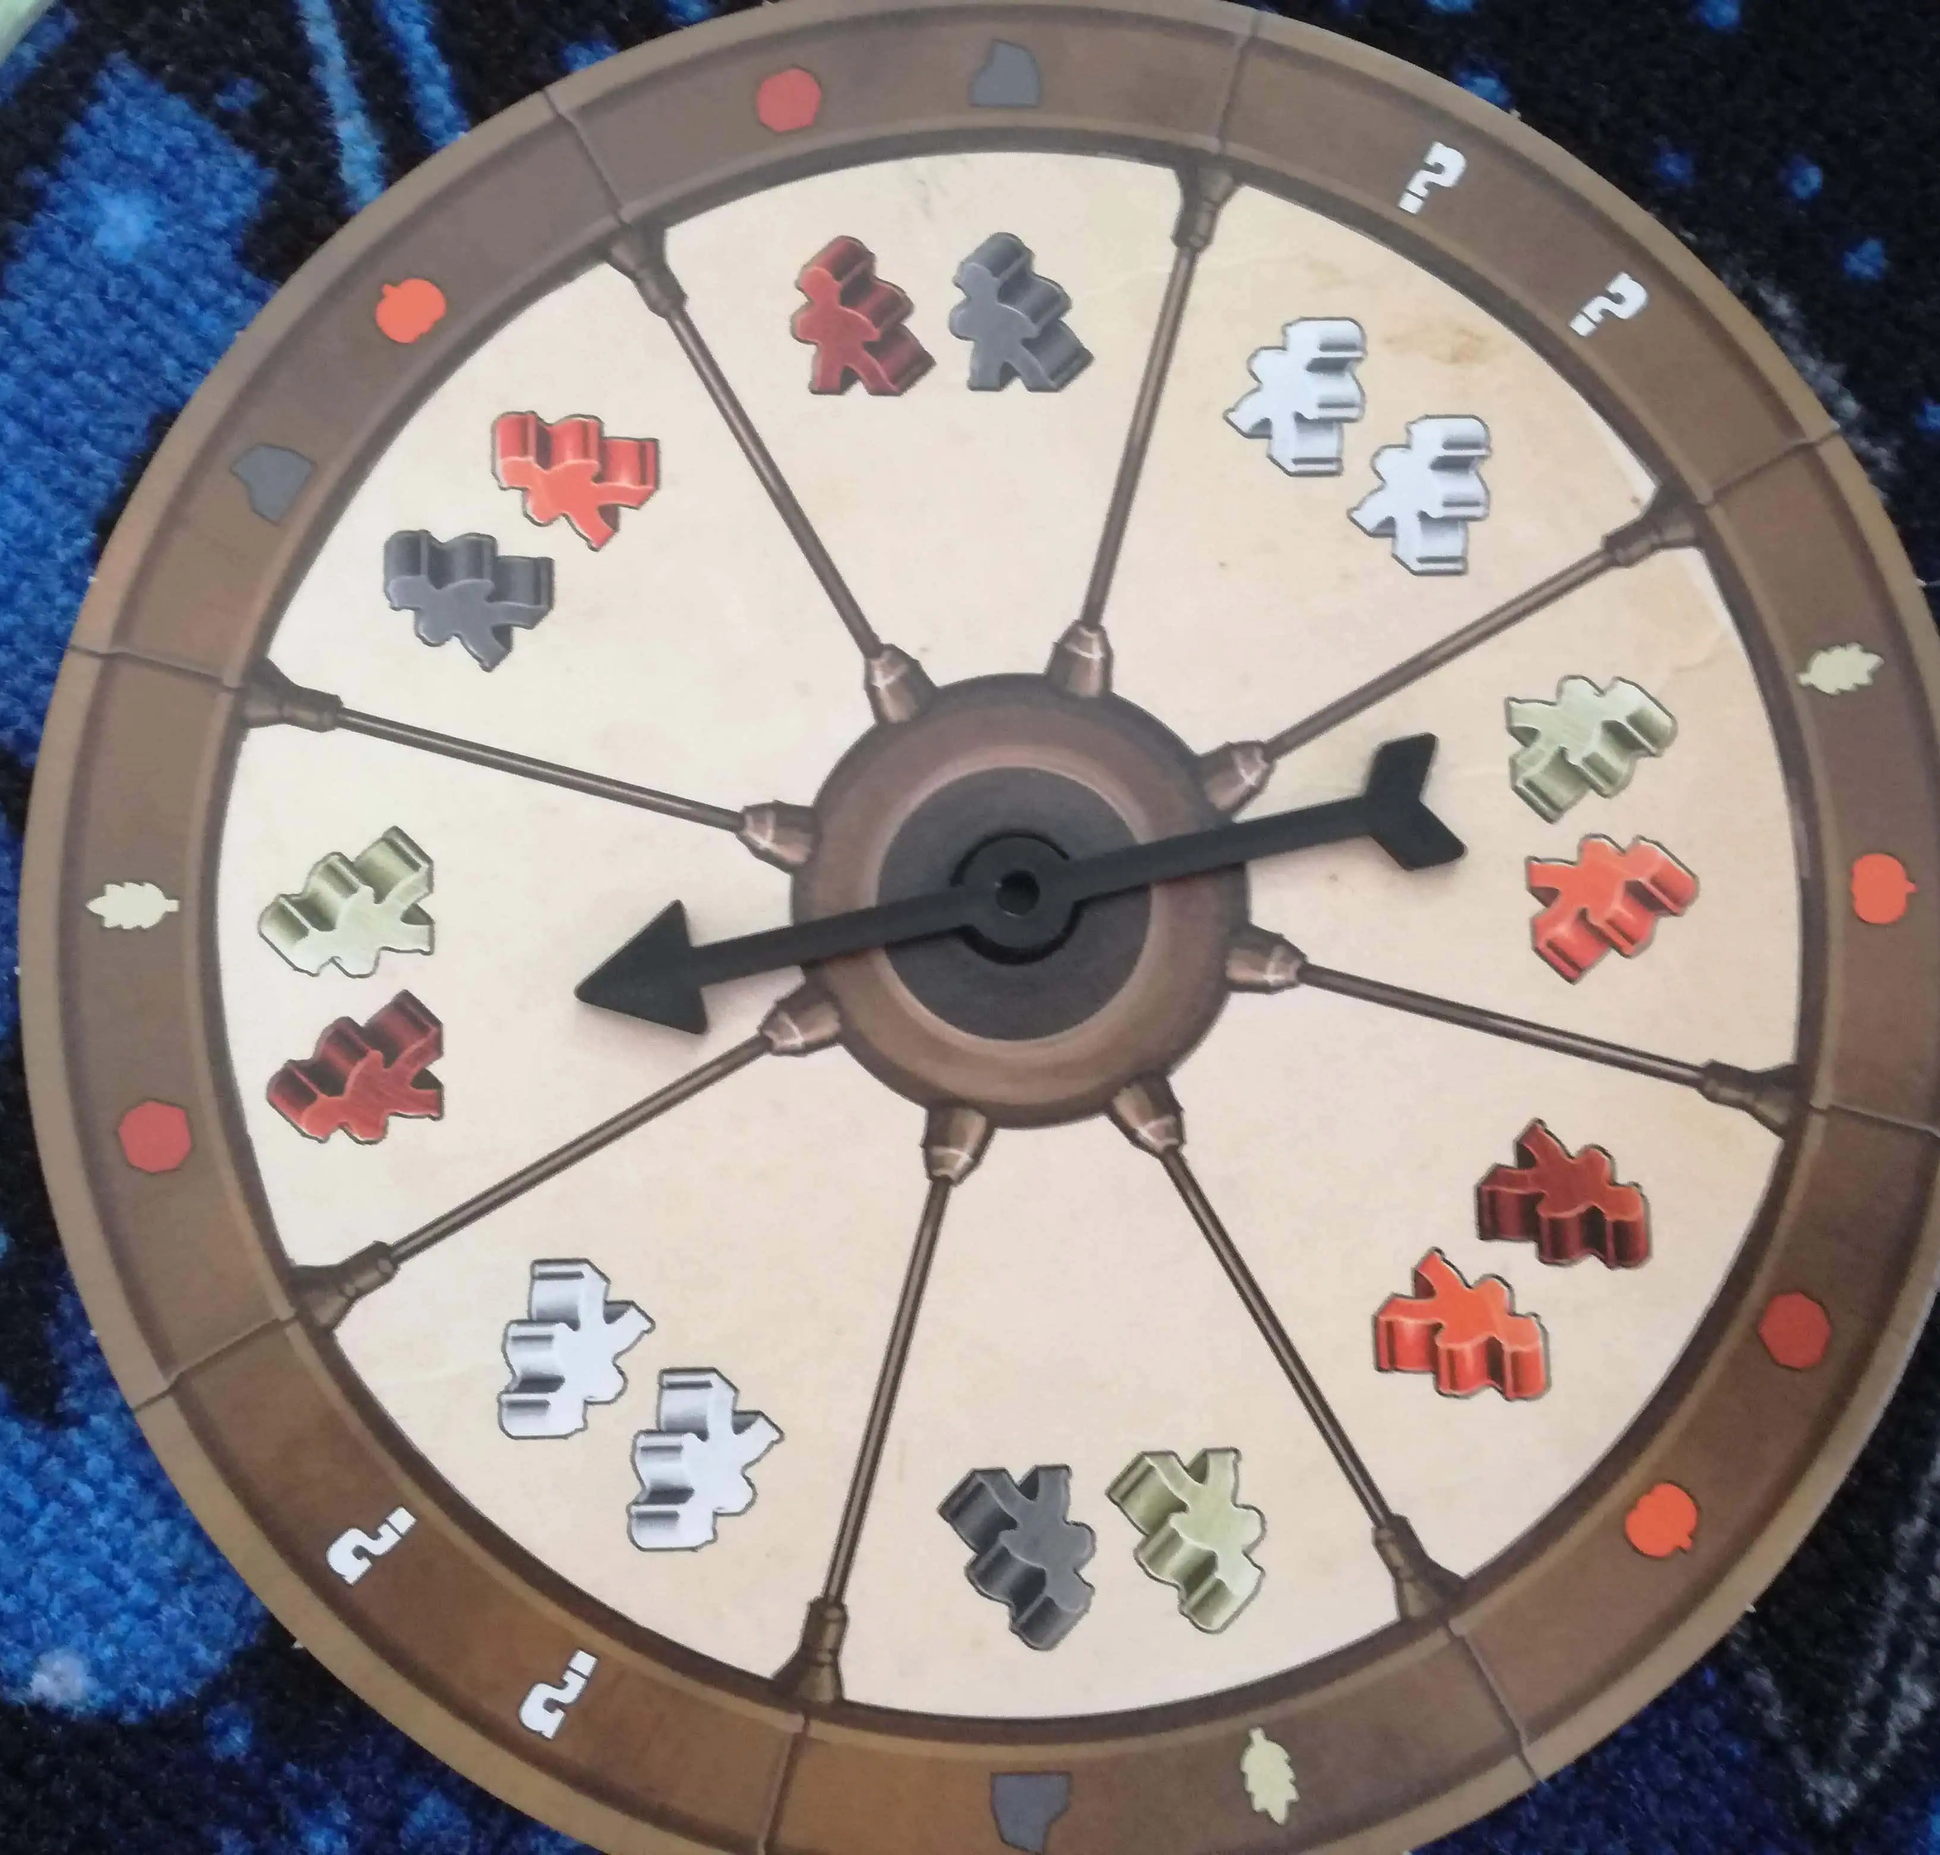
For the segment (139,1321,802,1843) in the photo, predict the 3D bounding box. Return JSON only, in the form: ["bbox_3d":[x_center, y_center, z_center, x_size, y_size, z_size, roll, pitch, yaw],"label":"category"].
[{"bbox_3d":[-0.052,0.071,0.201,0.082,0.002,0.026,37,84,4],"label":"segment"}]

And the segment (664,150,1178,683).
[{"bbox_3d":[-0.002,-0.058,0.218,0.059,0.002,0.061,-7,83,-2],"label":"segment"}]

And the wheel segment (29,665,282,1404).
[{"bbox_3d":[-0.088,0.009,0.208,0.026,0.002,0.082,-8,83,-2],"label":"wheel segment"}]

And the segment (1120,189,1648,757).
[{"bbox_3d":[0.039,-0.047,0.217,0.059,0.002,0.061,37,84,4],"label":"segment"}]

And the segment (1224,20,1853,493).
[{"bbox_3d":[0.063,-0.077,0.222,0.082,0.002,0.026,38,84,4],"label":"segment"}]

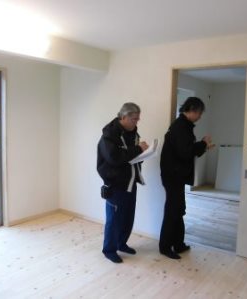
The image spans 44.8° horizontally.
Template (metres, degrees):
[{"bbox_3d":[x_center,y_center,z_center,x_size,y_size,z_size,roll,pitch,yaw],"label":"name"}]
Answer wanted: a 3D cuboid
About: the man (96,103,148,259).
[{"bbox_3d":[0.000,0.335,3.118,0.500,1.640,0.540,6,7,35],"label":"man"}]

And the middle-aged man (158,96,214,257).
[{"bbox_3d":[0.677,0.313,3.245,0.560,1.700,0.500,1,6,-3],"label":"middle-aged man"}]

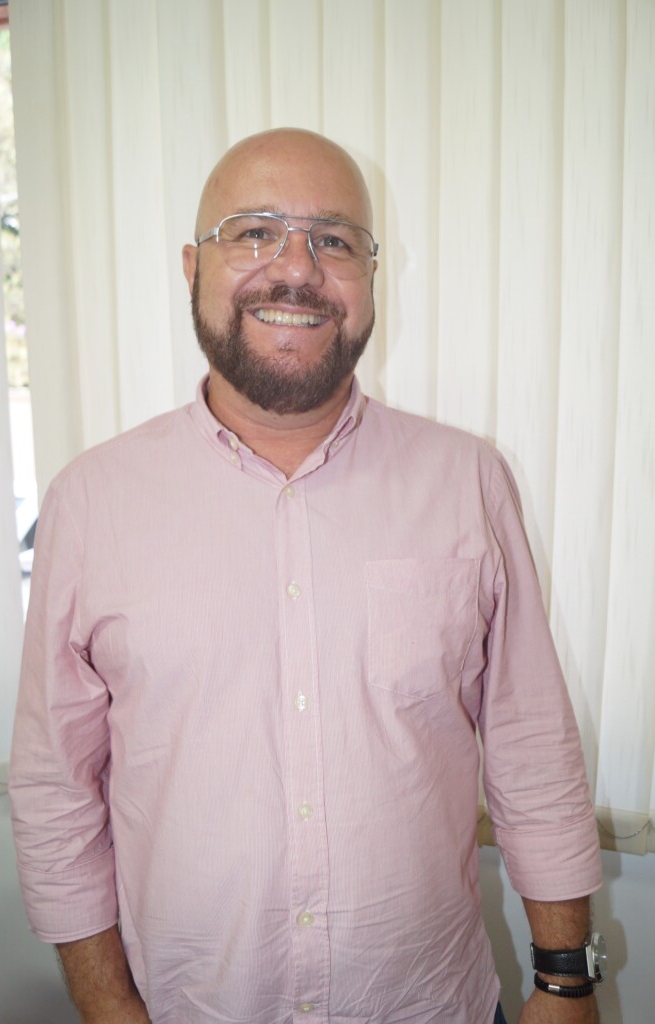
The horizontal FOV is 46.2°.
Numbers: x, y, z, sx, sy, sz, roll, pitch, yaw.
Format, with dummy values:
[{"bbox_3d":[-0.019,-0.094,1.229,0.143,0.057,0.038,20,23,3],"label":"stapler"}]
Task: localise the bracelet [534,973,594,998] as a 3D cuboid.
[{"bbox_3d":[0.230,0.459,0.750,0.060,0.017,0.066,4,-16,1],"label":"bracelet"}]

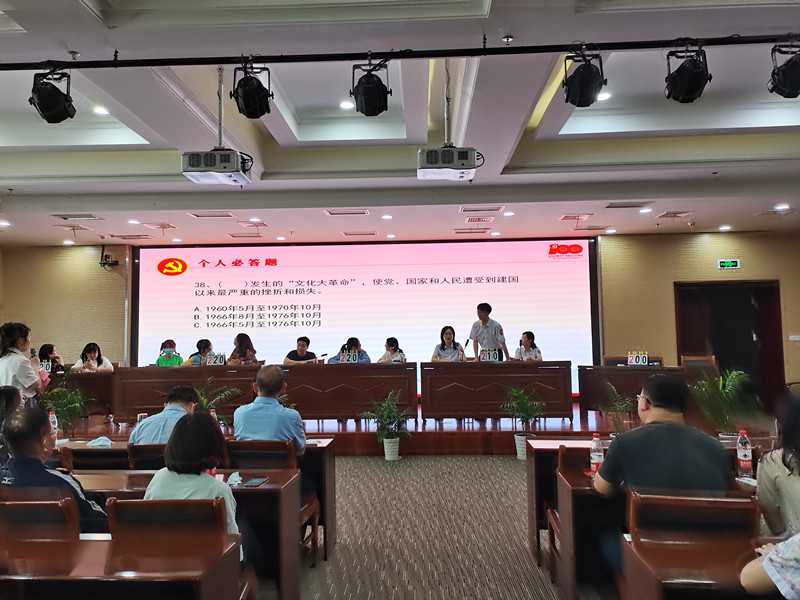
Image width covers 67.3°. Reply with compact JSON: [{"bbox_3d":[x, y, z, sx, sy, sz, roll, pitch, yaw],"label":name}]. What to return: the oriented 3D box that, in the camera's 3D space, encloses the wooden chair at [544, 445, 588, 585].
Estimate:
[{"bbox_3d":[1.114,1.254,3.462,0.440,0.880,0.490,-1,-4,2],"label":"wooden chair"}]

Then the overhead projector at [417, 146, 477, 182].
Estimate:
[{"bbox_3d":[0.416,-1.219,5.427,0.500,0.170,0.410,-1,-3,2],"label":"overhead projector"}]

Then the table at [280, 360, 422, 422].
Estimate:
[{"bbox_3d":[-0.762,1.292,8.344,2.000,0.802,0.594,-1,-4,3],"label":"table"}]

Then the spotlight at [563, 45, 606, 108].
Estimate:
[{"bbox_3d":[1.238,-1.493,4.032,0.265,0.360,0.280,0,-4,-13],"label":"spotlight"}]

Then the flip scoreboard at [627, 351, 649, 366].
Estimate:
[{"bbox_3d":[3.075,0.760,7.717,0.257,0.198,0.119,-1,-4,3],"label":"flip scoreboard"}]

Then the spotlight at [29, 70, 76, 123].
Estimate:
[{"bbox_3d":[-2.435,-1.419,4.211,0.270,0.340,0.290,-3,-4,27],"label":"spotlight"}]

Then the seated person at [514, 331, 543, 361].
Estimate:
[{"bbox_3d":[1.940,1.111,9.027,0.440,1.276,0.680,-2,-4,16],"label":"seated person"}]

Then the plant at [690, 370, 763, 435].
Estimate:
[{"bbox_3d":[3.856,1.373,7.098,0.820,1.060,0.780,-1,-4,2],"label":"plant"}]

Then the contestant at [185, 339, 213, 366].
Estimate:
[{"bbox_3d":[-3.071,1.221,9.215,0.480,1.227,0.680,0,-4,-16],"label":"contestant"}]

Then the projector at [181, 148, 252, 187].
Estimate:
[{"bbox_3d":[-1.545,-1.126,5.152,0.490,0.185,0.400,-1,-4,2],"label":"projector"}]

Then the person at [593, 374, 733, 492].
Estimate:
[{"bbox_3d":[1.057,0.948,2.527,0.515,1.277,0.693,-1,-4,-1],"label":"person"}]

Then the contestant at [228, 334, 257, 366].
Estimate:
[{"bbox_3d":[-2.301,1.115,8.778,0.475,1.257,0.614,-3,-5,33],"label":"contestant"}]

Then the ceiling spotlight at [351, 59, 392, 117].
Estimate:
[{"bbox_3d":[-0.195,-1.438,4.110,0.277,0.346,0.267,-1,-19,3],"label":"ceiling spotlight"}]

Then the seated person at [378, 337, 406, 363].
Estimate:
[{"bbox_3d":[-0.110,1.135,8.807,0.500,1.190,0.750,-4,-4,37],"label":"seated person"}]

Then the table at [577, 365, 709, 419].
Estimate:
[{"bbox_3d":[3.092,1.232,7.714,1.445,0.747,0.465,-1,-4,3],"label":"table"}]

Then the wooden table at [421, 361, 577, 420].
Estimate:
[{"bbox_3d":[1.294,1.257,8.246,1.980,0.807,0.594,-1,-4,3],"label":"wooden table"}]

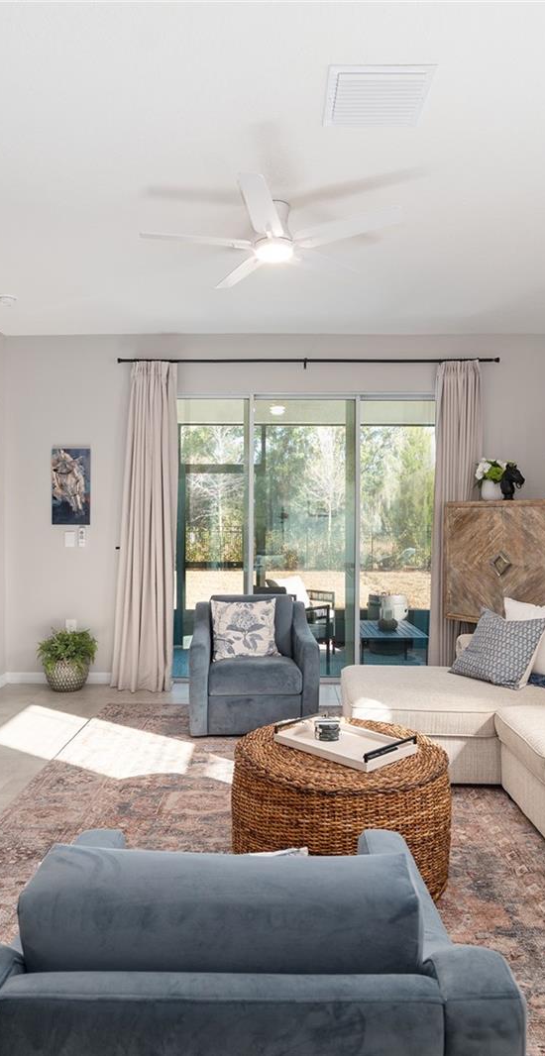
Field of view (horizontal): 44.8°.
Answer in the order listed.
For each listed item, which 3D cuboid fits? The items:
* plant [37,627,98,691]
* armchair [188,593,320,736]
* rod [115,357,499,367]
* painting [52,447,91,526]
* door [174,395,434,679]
[{"bbox_3d":[-1.616,1.038,5.240,0.460,0.490,0.420,0,1,1],"label":"plant"},{"bbox_3d":[-0.143,0.886,4.530,0.810,0.820,0.830,0,0,-4],"label":"armchair"},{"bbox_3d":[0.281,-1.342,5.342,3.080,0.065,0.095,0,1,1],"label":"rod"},{"bbox_3d":[-1.652,-0.342,5.419,0.318,0.635,0.035,0,1,1],"label":"painting"},{"bbox_3d":[0.271,0.087,5.550,2.620,2.430,0.120,0,0,0],"label":"door"}]

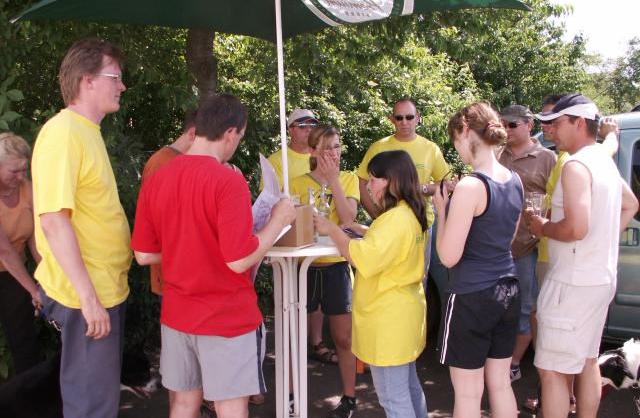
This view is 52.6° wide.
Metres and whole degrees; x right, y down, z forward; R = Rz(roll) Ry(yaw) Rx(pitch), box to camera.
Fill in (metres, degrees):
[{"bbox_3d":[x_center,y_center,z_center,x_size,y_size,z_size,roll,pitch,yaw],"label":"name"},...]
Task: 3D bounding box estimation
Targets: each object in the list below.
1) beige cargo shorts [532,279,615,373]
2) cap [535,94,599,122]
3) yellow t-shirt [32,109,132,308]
[{"bbox_3d":[1.227,0.557,3.120,0.350,0.500,0.420,3,7,28],"label":"beige cargo shorts"},{"bbox_3d":[1.139,-0.467,2.991,0.280,0.140,0.180,1,5,20],"label":"cap"},{"bbox_3d":[-0.870,-0.002,2.380,0.340,0.720,0.500,-1,6,-7],"label":"yellow t-shirt"}]

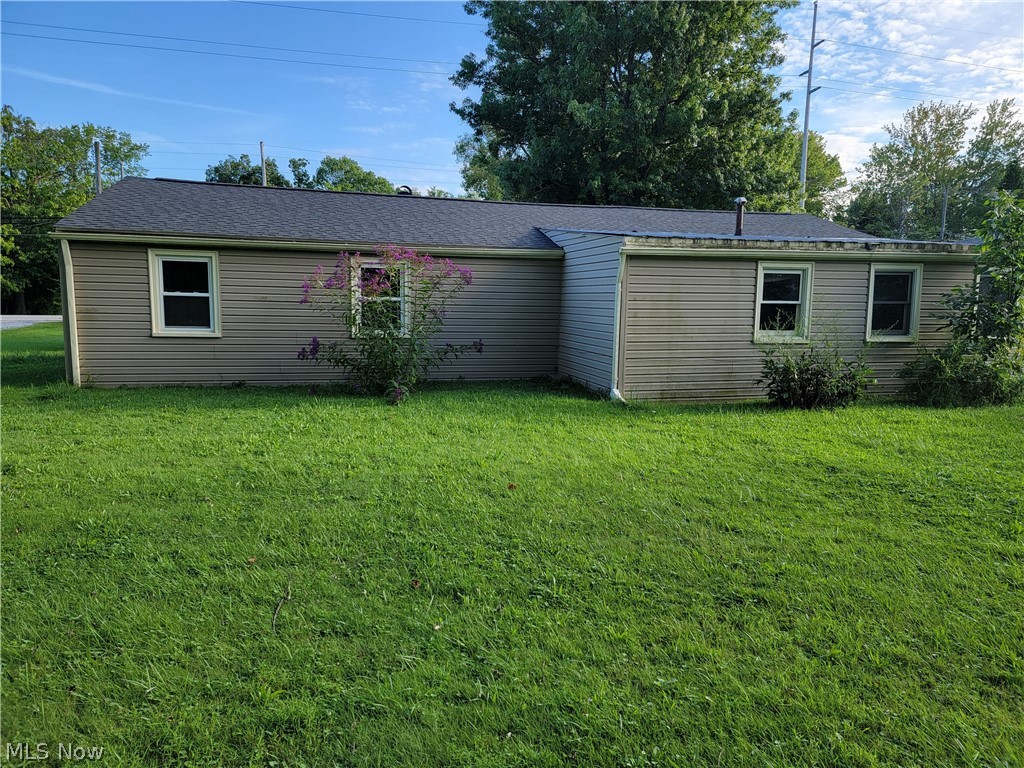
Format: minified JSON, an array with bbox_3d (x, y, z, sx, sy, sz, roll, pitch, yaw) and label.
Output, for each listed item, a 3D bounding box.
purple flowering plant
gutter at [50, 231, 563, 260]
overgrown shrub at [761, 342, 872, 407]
[{"bbox_3d":[-1.915,-1.051,11.434,2.880,2.336,2.200,-1,7,-14],"label":"purple flowering plant"},{"bbox_3d":[-3.085,-2.322,11.949,8.330,0.130,0.130,-1,7,-14],"label":"gutter"},{"bbox_3d":[4.659,-0.170,10.799,1.750,0.923,1.200,-1,7,-14],"label":"overgrown shrub"}]

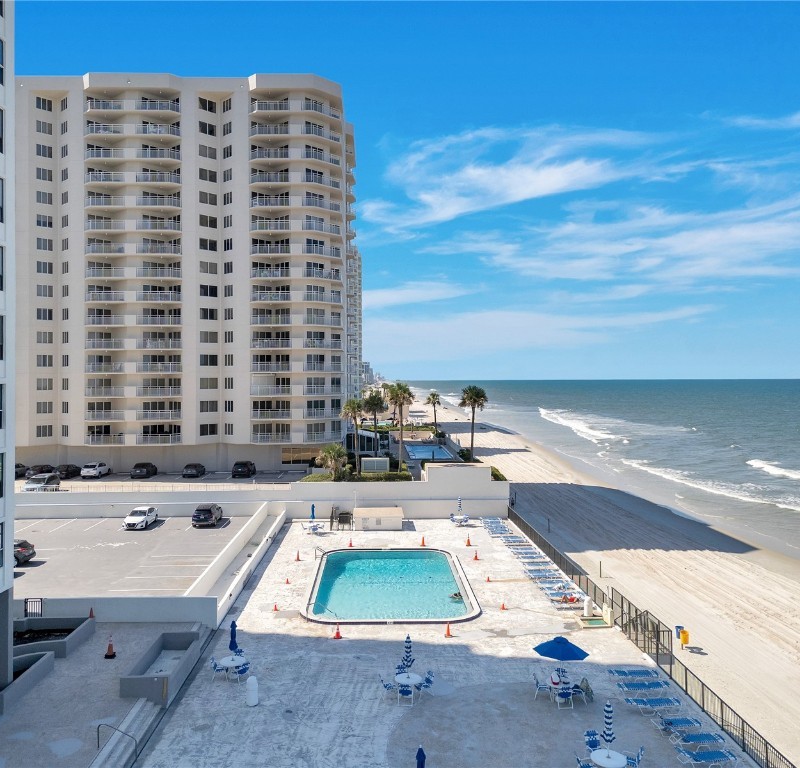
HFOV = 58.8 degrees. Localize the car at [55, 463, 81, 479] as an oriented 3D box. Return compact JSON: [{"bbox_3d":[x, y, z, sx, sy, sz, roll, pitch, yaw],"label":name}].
[{"bbox_3d":[-36.050,9.631,78.400,1.830,1.440,4.750,0,0,-2],"label":"car"}]

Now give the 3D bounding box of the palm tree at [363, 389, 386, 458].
[{"bbox_3d":[-3.088,5.263,89.500,3.000,9.265,3.000,0,0,-3],"label":"palm tree"}]

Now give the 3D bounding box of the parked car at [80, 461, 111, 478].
[{"bbox_3d":[-33.357,9.360,78.299,1.880,1.650,4.650,0,0,-3],"label":"parked car"}]

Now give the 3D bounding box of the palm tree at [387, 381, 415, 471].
[{"bbox_3d":[0.150,4.423,65.300,2.600,9.200,2.600,0,0,-2],"label":"palm tree"}]

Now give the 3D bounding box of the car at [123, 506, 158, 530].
[{"bbox_3d":[-21.785,11.208,60.192,1.850,1.450,4.850,0,0,-3],"label":"car"}]

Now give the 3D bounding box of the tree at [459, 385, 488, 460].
[{"bbox_3d":[8.950,5.331,87.500,3.600,10.200,3.600,0,0,-2],"label":"tree"}]

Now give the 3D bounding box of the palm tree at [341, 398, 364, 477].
[{"bbox_3d":[-5.185,5.812,77.500,2.700,8.569,2.700,0,0,-3],"label":"palm tree"}]

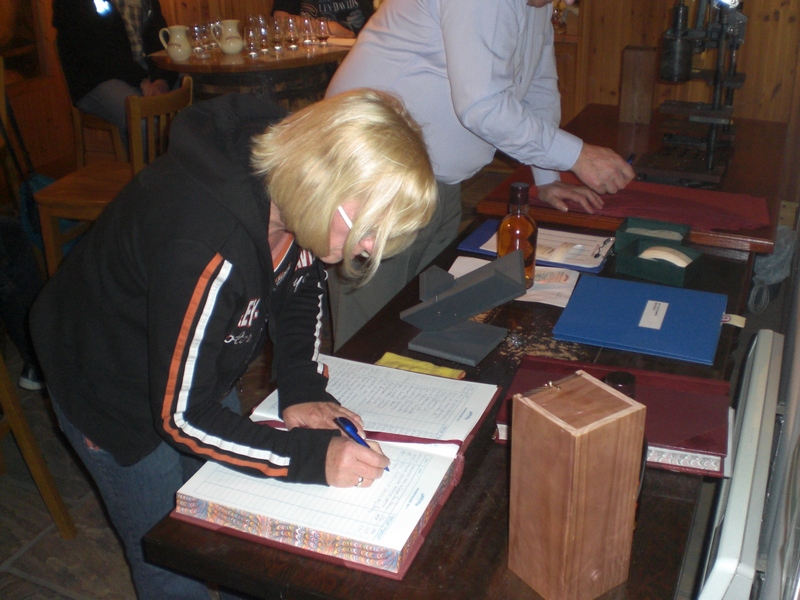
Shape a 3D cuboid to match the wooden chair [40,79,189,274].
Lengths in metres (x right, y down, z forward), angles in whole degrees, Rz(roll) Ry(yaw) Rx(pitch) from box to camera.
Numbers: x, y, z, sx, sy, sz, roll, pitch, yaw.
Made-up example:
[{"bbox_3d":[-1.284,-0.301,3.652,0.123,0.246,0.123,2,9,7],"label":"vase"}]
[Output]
[{"bbox_3d":[-1.173,-0.459,3.679,0.510,0.895,0.440,8,28,19],"label":"wooden chair"}]

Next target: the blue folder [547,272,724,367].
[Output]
[{"bbox_3d":[0.485,0.031,1.750,0.293,0.014,0.302,9,26,22],"label":"blue folder"}]

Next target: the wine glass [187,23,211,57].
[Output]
[{"bbox_3d":[-0.778,-1.010,3.400,0.067,0.117,0.067,-7,25,-11],"label":"wine glass"}]

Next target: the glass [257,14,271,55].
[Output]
[{"bbox_3d":[-0.526,-1.022,3.400,0.067,0.117,0.067,-5,24,-7],"label":"glass"}]

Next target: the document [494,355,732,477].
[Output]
[{"bbox_3d":[0.344,0.179,1.403,0.335,0.036,0.223,7,25,17],"label":"document"}]

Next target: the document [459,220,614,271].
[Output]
[{"bbox_3d":[0.354,-0.144,2.245,0.360,0.015,0.235,10,28,22],"label":"document"}]

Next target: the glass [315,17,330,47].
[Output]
[{"bbox_3d":[-0.307,-1.064,3.483,0.062,0.117,0.062,-1,26,0],"label":"glass"}]

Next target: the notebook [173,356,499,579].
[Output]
[{"bbox_3d":[-0.082,0.230,1.468,0.376,0.045,0.518,9,28,20],"label":"notebook"}]

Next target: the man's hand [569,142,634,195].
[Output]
[{"bbox_3d":[0.544,-0.353,2.360,0.155,0.115,0.105,7,27,16],"label":"man's hand"}]

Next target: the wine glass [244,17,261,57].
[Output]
[{"bbox_3d":[-0.561,-0.985,3.333,0.062,0.117,0.062,-1,26,0],"label":"wine glass"}]

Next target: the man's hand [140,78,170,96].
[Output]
[{"bbox_3d":[-0.961,-0.831,3.450,0.115,0.085,0.100,-20,30,-35],"label":"man's hand"}]

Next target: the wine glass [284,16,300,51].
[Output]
[{"bbox_3d":[-0.425,-1.040,3.439,0.062,0.117,0.062,-1,26,0],"label":"wine glass"}]

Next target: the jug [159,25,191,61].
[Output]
[{"bbox_3d":[-0.855,-0.980,3.350,0.127,0.135,0.088,3,25,11],"label":"jug"}]

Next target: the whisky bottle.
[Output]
[{"bbox_3d":[0.251,-0.141,1.889,0.089,0.224,0.089,2,24,7],"label":"whisky bottle"}]

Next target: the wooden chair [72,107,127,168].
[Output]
[{"bbox_3d":[-1.459,-0.742,4.633,0.360,0.520,0.360,4,26,11],"label":"wooden chair"}]

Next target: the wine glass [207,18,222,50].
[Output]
[{"bbox_3d":[-0.748,-1.066,3.520,0.067,0.117,0.067,-6,25,-10],"label":"wine glass"}]

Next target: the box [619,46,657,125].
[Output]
[{"bbox_3d":[0.820,-0.741,3.009,0.105,0.250,0.105,8,26,21],"label":"box"}]

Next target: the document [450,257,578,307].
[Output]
[{"bbox_3d":[0.257,-0.048,2.067,0.300,0.006,0.212,8,28,19],"label":"document"}]

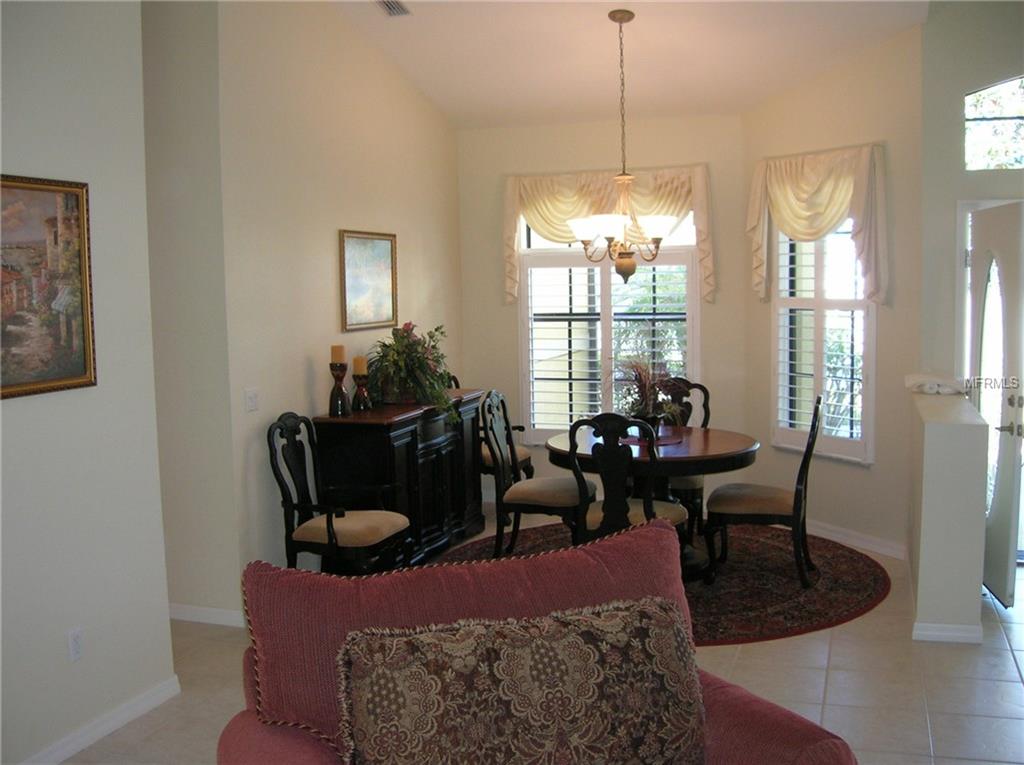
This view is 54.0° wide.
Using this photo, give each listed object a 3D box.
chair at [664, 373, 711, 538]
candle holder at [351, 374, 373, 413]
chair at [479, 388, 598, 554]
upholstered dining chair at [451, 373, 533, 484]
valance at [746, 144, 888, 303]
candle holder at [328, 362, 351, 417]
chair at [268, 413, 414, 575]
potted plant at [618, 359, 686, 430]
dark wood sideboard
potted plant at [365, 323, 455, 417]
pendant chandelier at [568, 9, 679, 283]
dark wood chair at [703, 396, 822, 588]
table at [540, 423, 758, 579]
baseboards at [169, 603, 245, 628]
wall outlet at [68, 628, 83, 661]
[{"bbox_3d":[1.029,0.515,6.465,0.500,1.050,0.610,1,6,20],"label":"chair"},{"bbox_3d":[-0.903,0.059,6.001,0.123,0.213,0.123,-1,6,0],"label":"candle holder"},{"bbox_3d":[0.189,0.576,6.061,0.605,1.045,0.510,0,6,14],"label":"chair"},{"bbox_3d":[-0.173,0.459,7.210,0.620,1.060,0.600,1,6,19],"label":"upholstered dining chair"},{"bbox_3d":[1.911,-0.975,6.395,0.130,0.950,1.180,-4,6,-25],"label":"valance"},{"bbox_3d":[-0.985,0.034,5.702,0.120,0.295,0.120,-1,6,0],"label":"candle holder"},{"bbox_3d":[-0.848,0.682,5.059,0.630,1.060,0.610,1,6,20],"label":"chair"},{"bbox_3d":[0.823,0.097,5.904,0.390,0.476,0.370,-1,6,0],"label":"potted plant"},{"bbox_3d":[-0.613,0.610,6.224,0.480,0.975,1.540,1,6,20],"label":"dark wood sideboard"},{"bbox_3d":[-0.621,-0.072,6.146,0.510,0.560,0.530,1,6,20],"label":"potted plant"},{"bbox_3d":[0.650,-1.367,5.864,0.640,1.571,0.640,-1,6,0],"label":"pendant chandelier"},{"bbox_3d":[1.438,0.591,5.712,0.605,1.040,0.510,1,6,21],"label":"dark wood chair"},{"bbox_3d":[0.816,0.721,5.966,1.240,0.751,1.240,-1,6,0],"label":"table"},{"bbox_3d":[-1.550,1.171,5.067,0.480,0.082,0.016,1,6,20],"label":"baseboards"},{"bbox_3d":[-1.564,0.939,3.600,0.012,0.116,0.072,1,6,19],"label":"wall outlet"}]

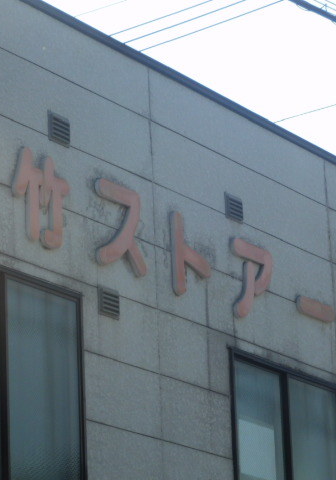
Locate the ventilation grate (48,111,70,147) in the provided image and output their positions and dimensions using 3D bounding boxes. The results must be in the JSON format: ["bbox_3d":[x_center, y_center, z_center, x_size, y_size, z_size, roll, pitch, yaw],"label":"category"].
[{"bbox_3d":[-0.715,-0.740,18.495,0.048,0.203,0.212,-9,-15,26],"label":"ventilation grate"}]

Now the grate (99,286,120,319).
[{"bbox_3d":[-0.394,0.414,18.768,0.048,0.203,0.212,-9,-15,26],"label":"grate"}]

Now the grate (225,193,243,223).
[{"bbox_3d":[0.493,-0.234,20.761,0.048,0.203,0.212,-9,-15,26],"label":"grate"}]

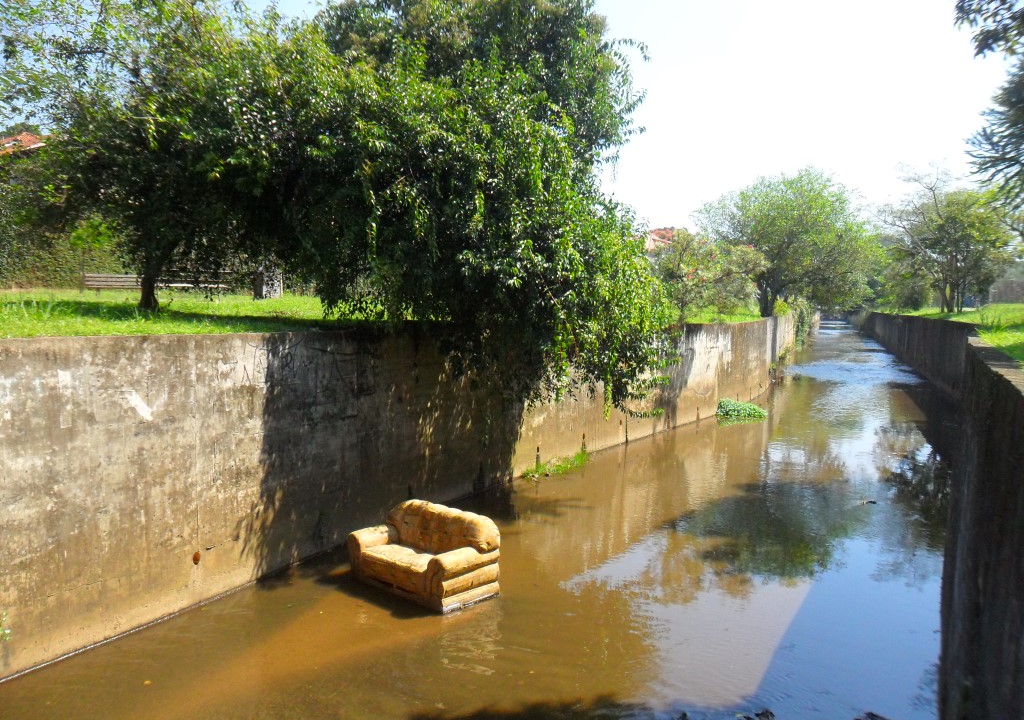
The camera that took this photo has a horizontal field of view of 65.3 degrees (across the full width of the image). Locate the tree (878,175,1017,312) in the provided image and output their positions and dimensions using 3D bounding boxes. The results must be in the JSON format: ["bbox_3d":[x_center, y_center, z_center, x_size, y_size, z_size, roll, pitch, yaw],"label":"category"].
[{"bbox_3d":[25.140,-6.681,46.000,7.600,8.000,7.200,0,3,0],"label":"tree"}]

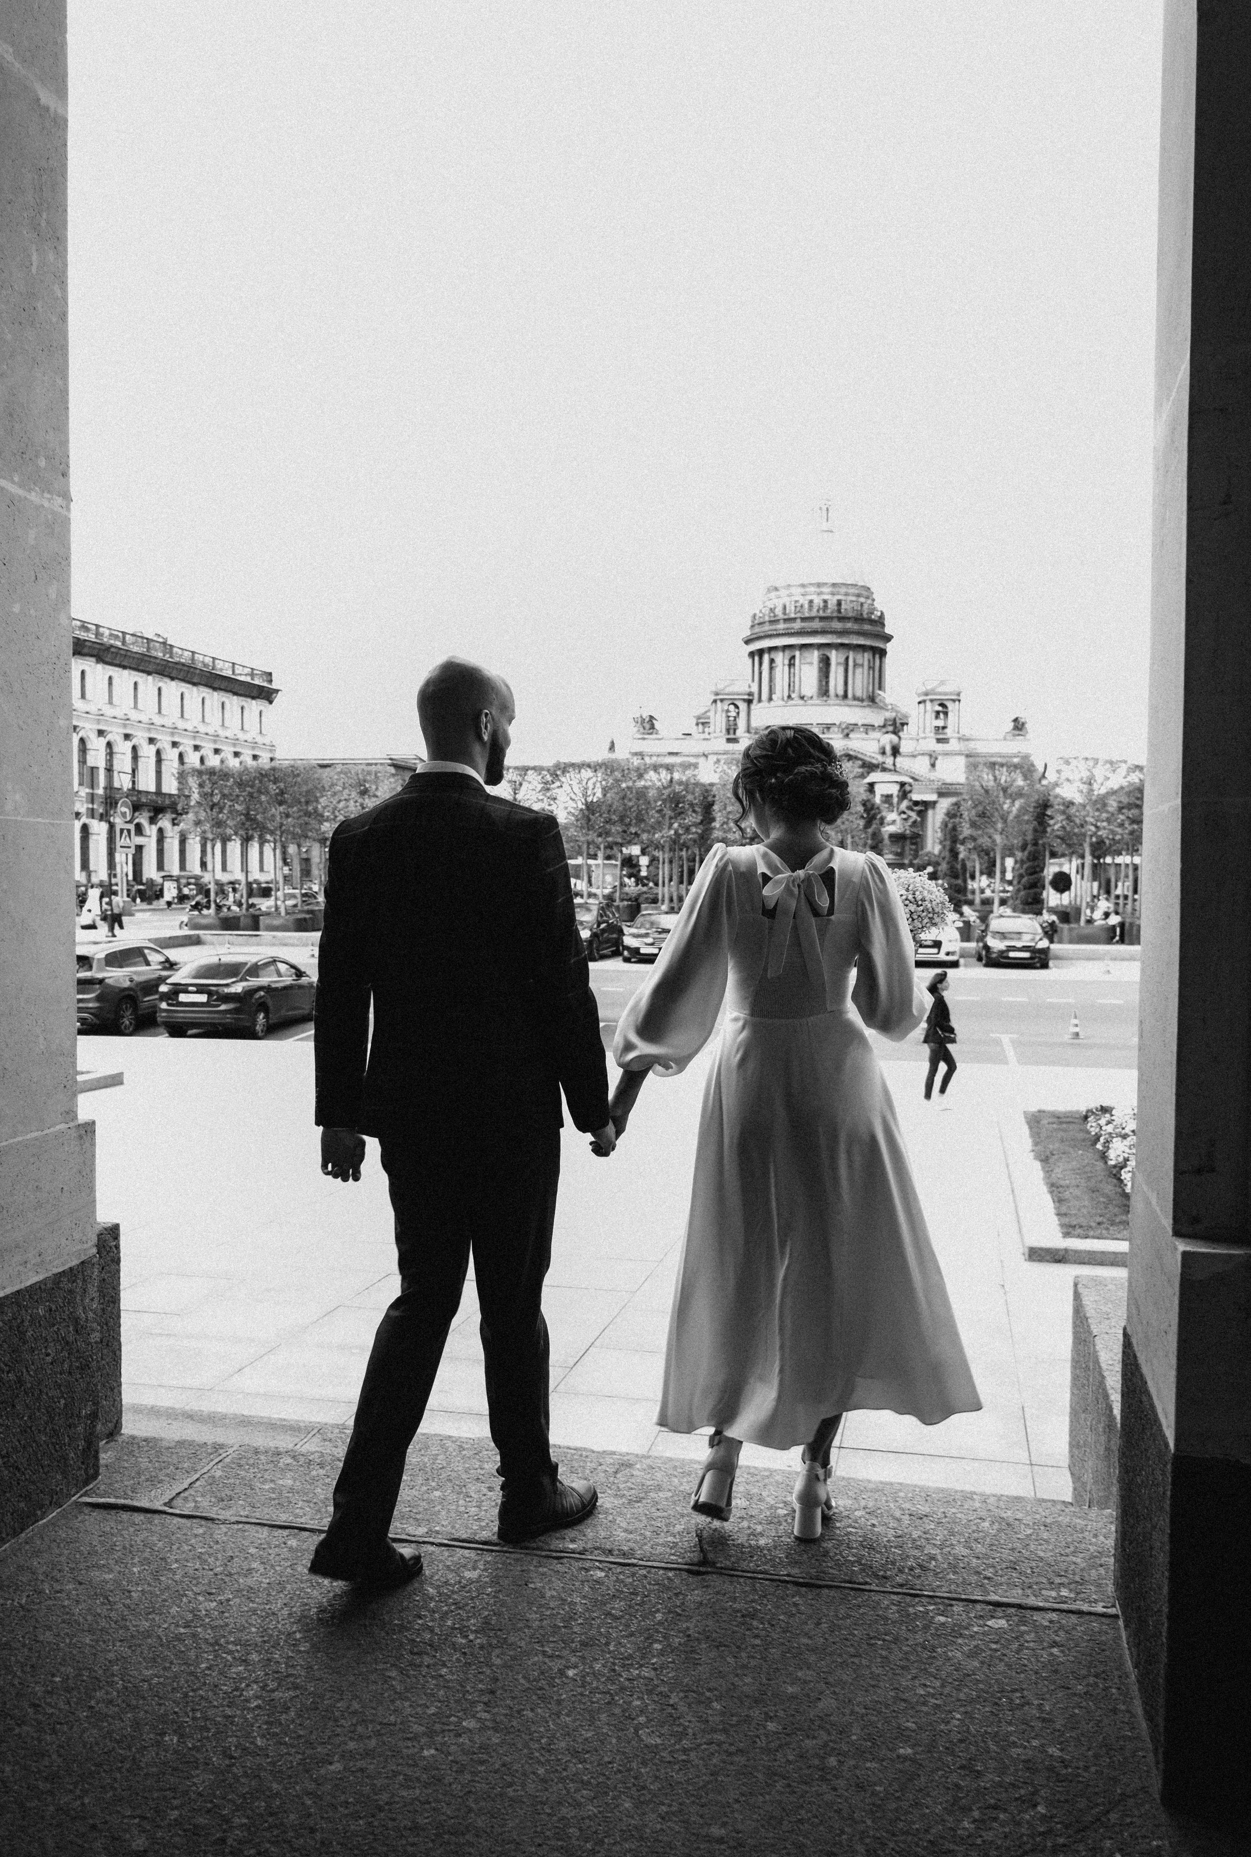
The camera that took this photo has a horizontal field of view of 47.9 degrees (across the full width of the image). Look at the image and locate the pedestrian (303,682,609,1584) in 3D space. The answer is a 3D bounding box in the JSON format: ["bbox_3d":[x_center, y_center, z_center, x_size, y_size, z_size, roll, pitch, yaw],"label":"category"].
[{"bbox_3d":[-0.334,0.359,2.885,0.610,1.810,0.480,1,2,6],"label":"pedestrian"}]

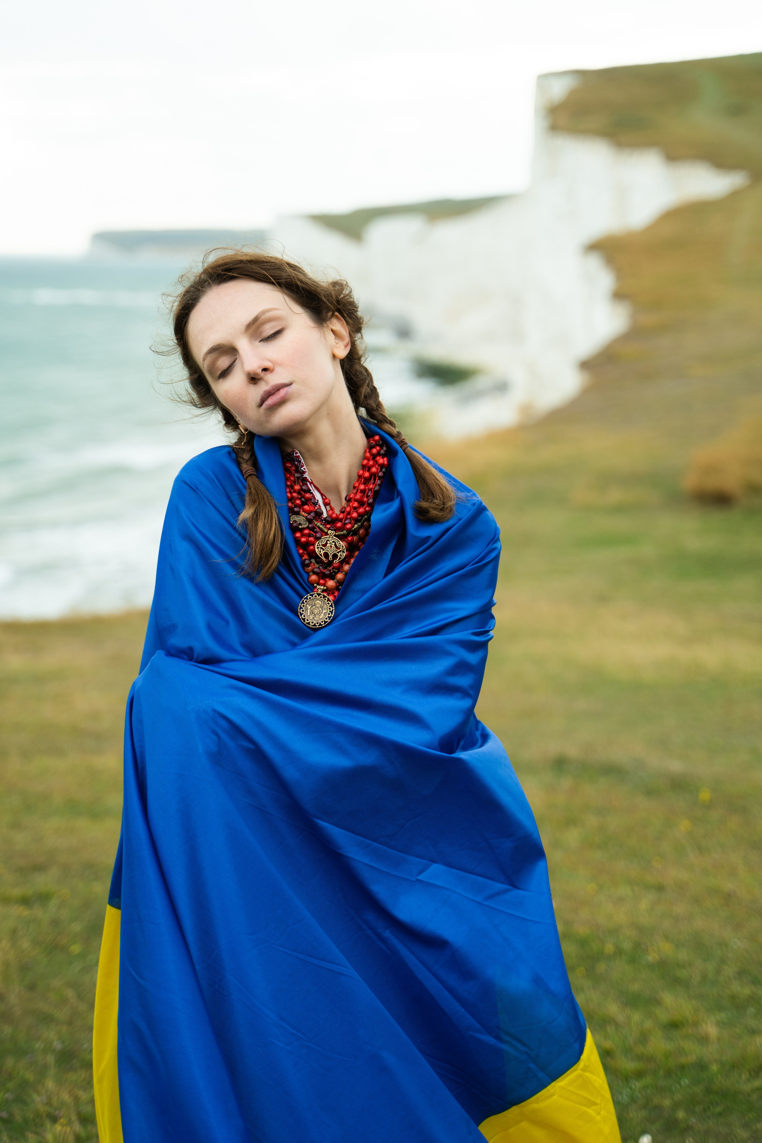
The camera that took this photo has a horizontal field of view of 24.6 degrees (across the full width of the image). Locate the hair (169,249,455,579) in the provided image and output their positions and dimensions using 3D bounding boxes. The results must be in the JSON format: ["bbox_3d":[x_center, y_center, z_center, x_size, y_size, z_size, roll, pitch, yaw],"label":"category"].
[{"bbox_3d":[-0.077,-0.178,1.970,0.305,0.365,0.220,3,11,18],"label":"hair"}]

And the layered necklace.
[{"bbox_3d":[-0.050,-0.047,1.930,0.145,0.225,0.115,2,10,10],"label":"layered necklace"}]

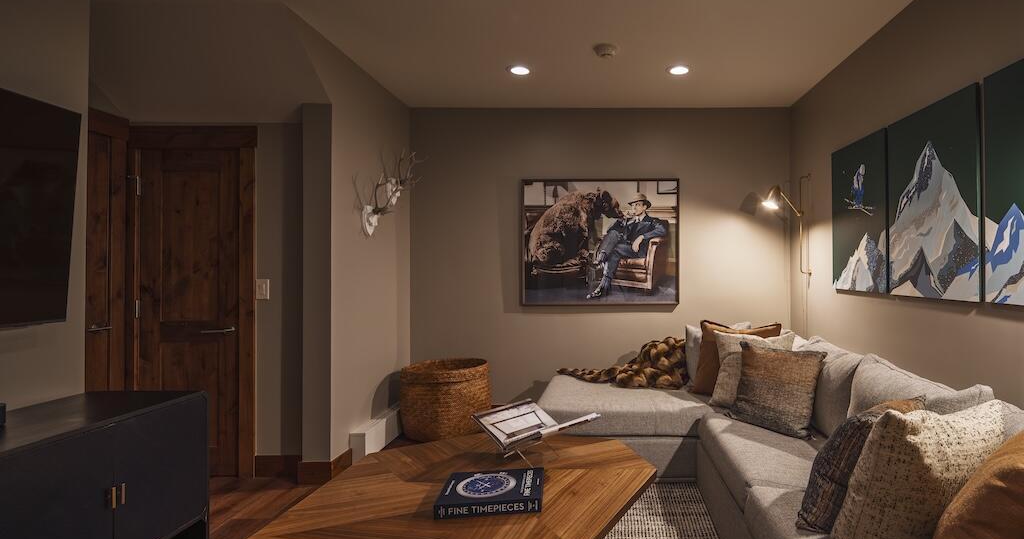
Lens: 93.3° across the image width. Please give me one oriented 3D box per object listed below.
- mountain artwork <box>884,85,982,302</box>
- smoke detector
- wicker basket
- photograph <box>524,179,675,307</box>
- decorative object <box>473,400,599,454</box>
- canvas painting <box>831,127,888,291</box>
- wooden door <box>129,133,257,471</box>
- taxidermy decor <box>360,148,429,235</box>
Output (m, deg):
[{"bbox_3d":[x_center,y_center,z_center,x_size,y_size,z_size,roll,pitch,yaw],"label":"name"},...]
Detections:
[{"bbox_3d":[2.019,-0.323,2.338,0.030,0.925,0.645,0,0,11],"label":"mountain artwork"},{"bbox_3d":[0.580,-1.344,3.000,0.145,0.047,0.145,0,0,0],"label":"smoke detector"},{"bbox_3d":[-0.510,1.012,3.740,0.680,0.530,0.680,0,0,0],"label":"wicker basket"},{"bbox_3d":[0.747,-0.228,4.083,1.326,1.072,0.045,0,0,0],"label":"photograph"},{"bbox_3d":[0.095,0.730,2.150,0.500,0.195,0.240,0,0,44],"label":"decorative object"},{"bbox_3d":[2.142,-0.327,2.994,0.030,0.932,0.613,0,0,11],"label":"canvas painting"},{"bbox_3d":[-1.939,0.195,2.953,0.757,2.137,0.100,0,0,0],"label":"wooden door"},{"bbox_3d":[-0.847,-0.550,3.520,0.250,0.630,0.620,0,0,11],"label":"taxidermy decor"}]

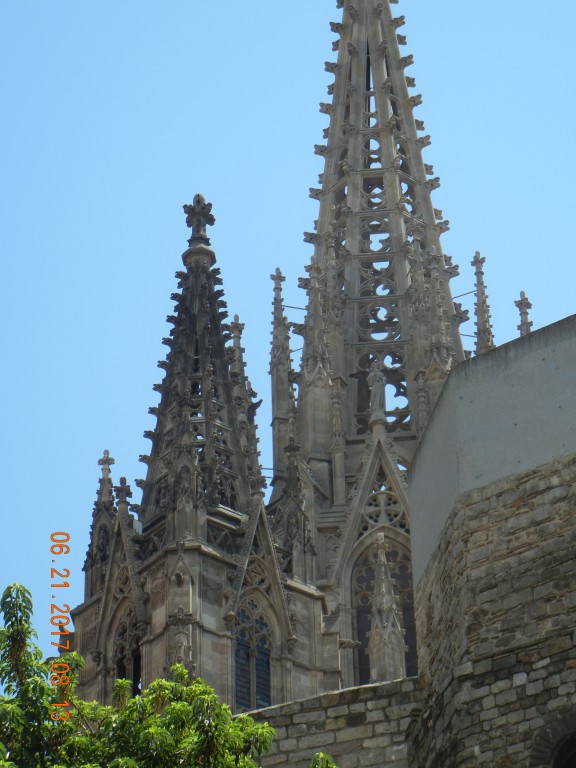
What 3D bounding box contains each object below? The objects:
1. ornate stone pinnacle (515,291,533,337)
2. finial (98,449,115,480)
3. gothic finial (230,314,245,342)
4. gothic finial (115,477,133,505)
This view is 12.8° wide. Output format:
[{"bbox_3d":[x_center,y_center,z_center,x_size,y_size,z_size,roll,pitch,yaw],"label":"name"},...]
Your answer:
[{"bbox_3d":[7.449,-2.230,81.408,0.500,1.800,0.500,-18,-39,22],"label":"ornate stone pinnacle"},{"bbox_3d":[-4.502,1.997,63.840,0.400,0.920,0.400,-4,-36,4],"label":"finial"},{"bbox_3d":[-1.604,-1.763,81.742,0.420,1.100,0.420,9,-37,-14],"label":"gothic finial"},{"bbox_3d":[-3.918,2.537,61.297,0.380,0.780,0.380,25,-43,-31],"label":"gothic finial"}]

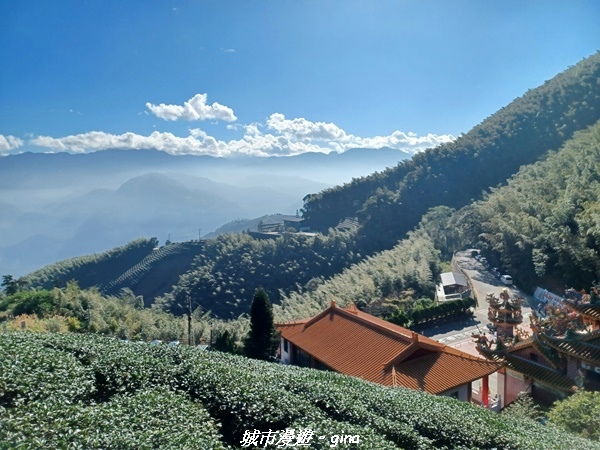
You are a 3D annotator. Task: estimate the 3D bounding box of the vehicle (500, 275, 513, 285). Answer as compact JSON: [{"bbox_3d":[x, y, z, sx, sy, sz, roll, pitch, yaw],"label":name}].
[{"bbox_3d":[53.376,14.216,112.000,1.800,1.650,4.500,1,5,12],"label":"vehicle"}]

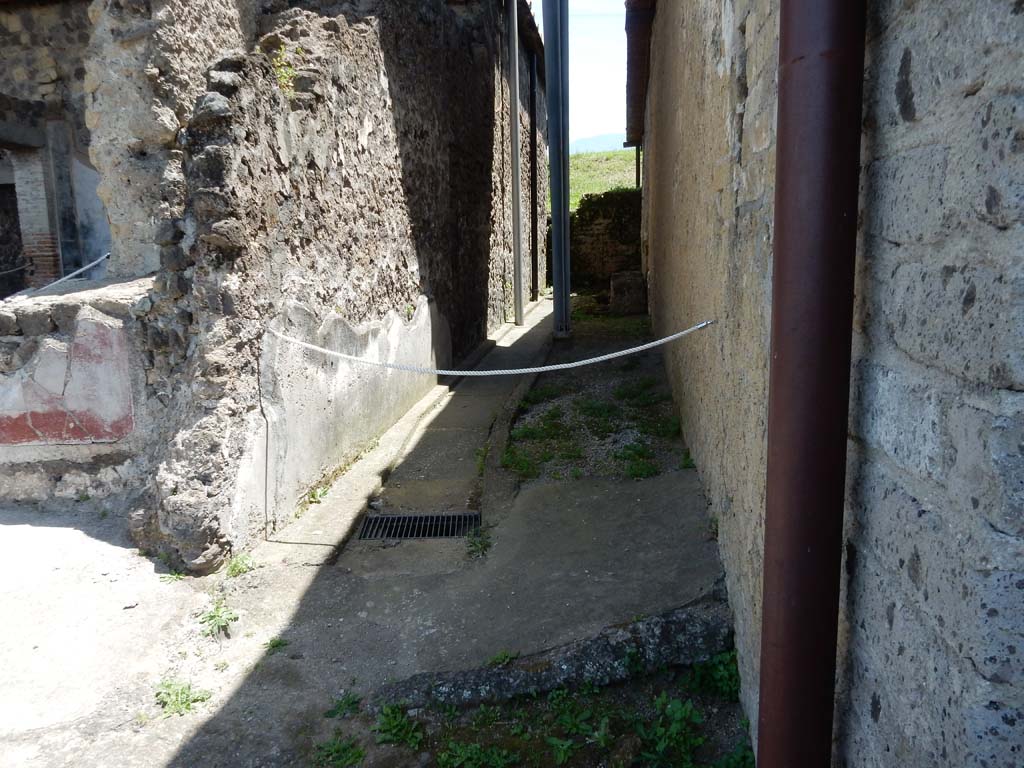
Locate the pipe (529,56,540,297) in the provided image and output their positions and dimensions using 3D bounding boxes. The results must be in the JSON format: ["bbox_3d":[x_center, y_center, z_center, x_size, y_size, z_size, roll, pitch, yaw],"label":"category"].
[{"bbox_3d":[0.380,-3.555,13.000,0.110,4.200,0.110,0,11,9],"label":"pipe"}]

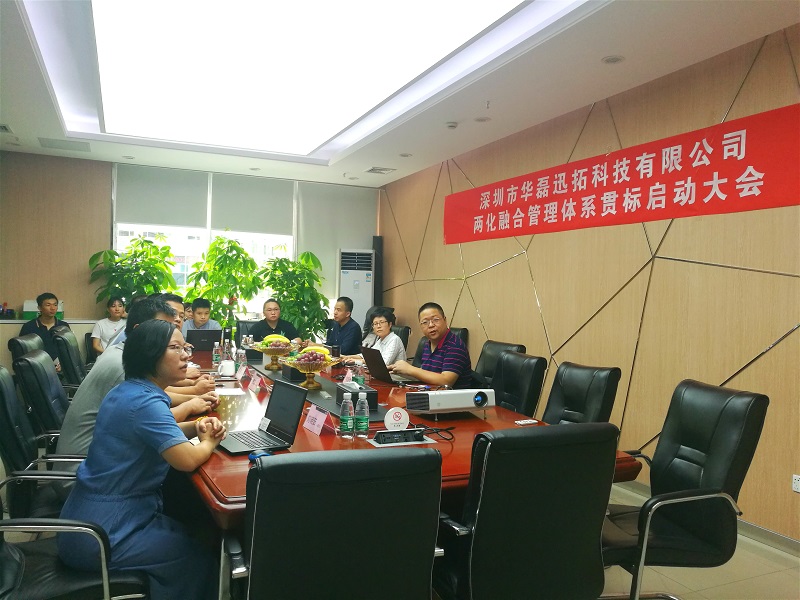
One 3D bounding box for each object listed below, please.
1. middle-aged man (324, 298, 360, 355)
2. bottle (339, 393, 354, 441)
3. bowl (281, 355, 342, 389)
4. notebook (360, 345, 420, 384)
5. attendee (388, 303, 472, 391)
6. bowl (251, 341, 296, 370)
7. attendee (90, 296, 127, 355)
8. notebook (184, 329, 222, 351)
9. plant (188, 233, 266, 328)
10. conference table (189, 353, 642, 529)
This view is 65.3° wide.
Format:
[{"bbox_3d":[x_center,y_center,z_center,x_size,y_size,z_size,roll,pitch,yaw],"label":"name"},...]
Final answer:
[{"bbox_3d":[-0.714,0.631,6.527,0.780,1.300,0.550,1,1,-30],"label":"middle-aged man"},{"bbox_3d":[-0.248,0.531,2.909,0.065,0.220,0.065,1,1,0],"label":"bottle"},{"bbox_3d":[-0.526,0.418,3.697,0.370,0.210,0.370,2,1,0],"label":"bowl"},{"bbox_3d":[-0.059,0.483,4.642,0.350,0.250,0.350,0,1,-26],"label":"notebook"},{"bbox_3d":[0.180,0.692,4.400,0.780,1.330,0.520,0,1,-36],"label":"attendee"},{"bbox_3d":[-0.969,0.448,4.820,0.350,0.180,0.350,1,0,0],"label":"bowl"},{"bbox_3d":[-2.957,0.567,6.372,0.500,1.186,0.750,1,1,-24],"label":"attendee"},{"bbox_3d":[-1.950,0.394,6.190,0.345,0.220,0.310,1,1,-24],"label":"notebook"},{"bbox_3d":[-2.013,0.212,7.153,0.900,1.924,0.900,1,1,-24],"label":"plant"},{"bbox_3d":[-0.822,0.920,4.425,1.720,0.750,5.070,1,1,-24],"label":"conference table"}]

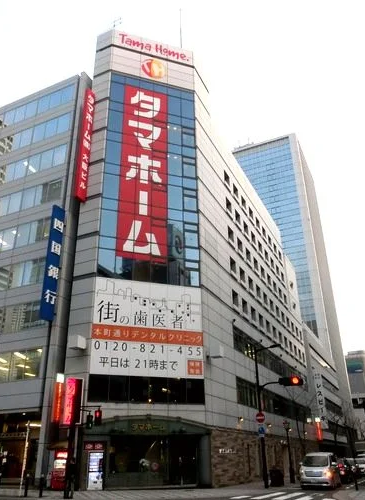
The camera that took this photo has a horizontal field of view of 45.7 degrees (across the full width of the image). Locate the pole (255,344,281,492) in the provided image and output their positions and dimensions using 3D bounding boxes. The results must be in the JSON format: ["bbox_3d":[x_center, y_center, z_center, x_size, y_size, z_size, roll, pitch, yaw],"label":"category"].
[{"bbox_3d":[5.215,9.392,25.369,1.900,8.022,0.600,-12,-28,23],"label":"pole"}]

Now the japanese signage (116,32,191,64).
[{"bbox_3d":[-2.453,-18.862,40.375,6.900,1.500,0.200,8,-27,-19],"label":"japanese signage"}]

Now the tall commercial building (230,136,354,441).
[{"bbox_3d":[32.625,15.700,143.361,30.000,97.000,38.000,-12,-28,22],"label":"tall commercial building"}]

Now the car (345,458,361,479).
[{"bbox_3d":[13.710,17.853,35.720,1.700,1.500,4.300,-12,-28,23],"label":"car"}]

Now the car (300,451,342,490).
[{"bbox_3d":[7.851,12.454,24.536,1.700,1.680,4.200,-12,-28,22],"label":"car"}]

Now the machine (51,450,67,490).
[{"bbox_3d":[-6.516,12.280,24.111,1.000,1.900,0.750,-12,-28,23],"label":"machine"}]

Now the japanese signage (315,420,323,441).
[{"bbox_3d":[17.283,22.746,54.543,0.700,2.200,0.250,-12,-28,23],"label":"japanese signage"}]

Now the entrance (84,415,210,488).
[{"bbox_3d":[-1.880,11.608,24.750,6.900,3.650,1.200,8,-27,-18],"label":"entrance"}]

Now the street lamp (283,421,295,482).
[{"bbox_3d":[7.105,13.352,28.773,0.450,3.750,0.450,-12,-28,23],"label":"street lamp"}]

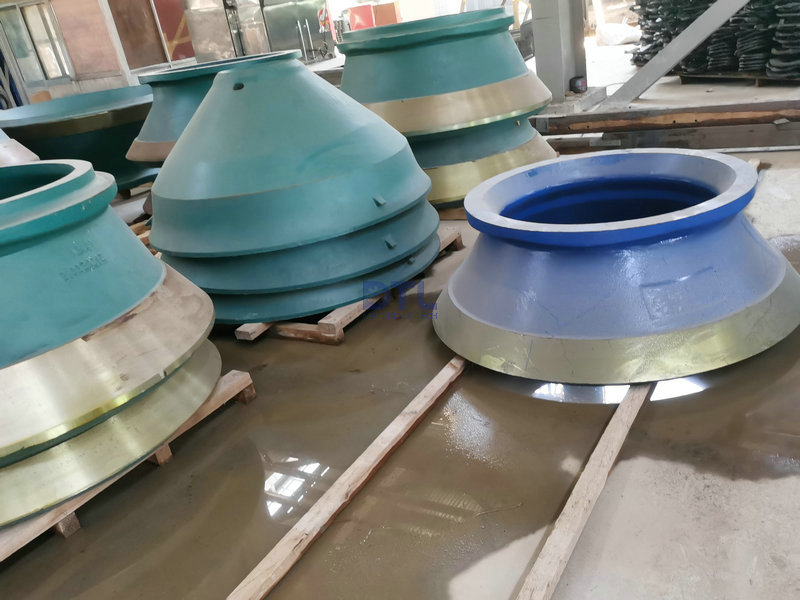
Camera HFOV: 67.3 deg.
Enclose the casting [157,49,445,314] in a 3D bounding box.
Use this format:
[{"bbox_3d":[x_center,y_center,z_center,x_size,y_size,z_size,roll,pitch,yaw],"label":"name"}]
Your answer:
[{"bbox_3d":[-0.680,-0.775,3.576,1.706,1.160,1.706,6,29,34],"label":"casting"}]

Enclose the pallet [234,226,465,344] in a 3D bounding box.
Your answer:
[{"bbox_3d":[-0.567,-0.141,3.733,1.440,0.112,1.398,6,29,34],"label":"pallet"}]

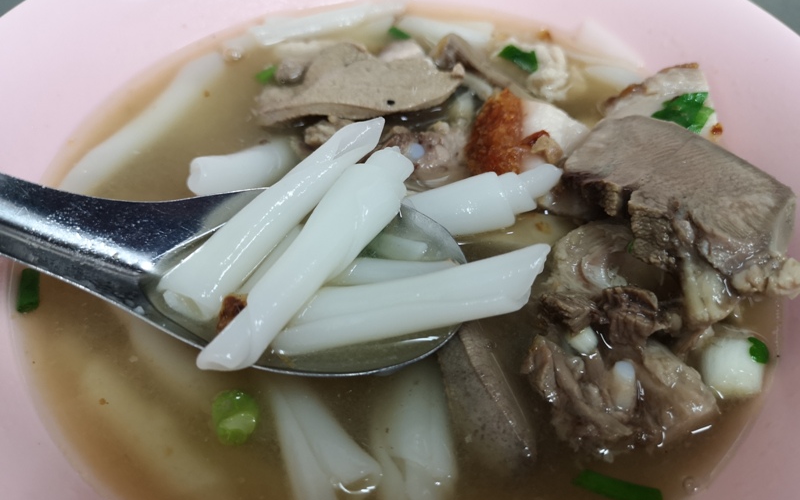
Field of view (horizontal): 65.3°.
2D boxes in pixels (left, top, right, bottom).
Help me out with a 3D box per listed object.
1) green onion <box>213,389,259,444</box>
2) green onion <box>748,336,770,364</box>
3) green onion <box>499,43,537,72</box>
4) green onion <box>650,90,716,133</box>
[{"bbox_3d":[-0.029,0.030,0.110,0.008,0.006,0.008,0,53,1],"label":"green onion"},{"bbox_3d":[0.065,0.018,0.112,0.003,0.003,0.004,-17,54,-12],"label":"green onion"},{"bbox_3d":[0.031,-0.050,0.164,0.010,0.004,0.005,16,55,13],"label":"green onion"},{"bbox_3d":[0.063,-0.031,0.140,0.013,0.005,0.009,2,53,3],"label":"green onion"}]

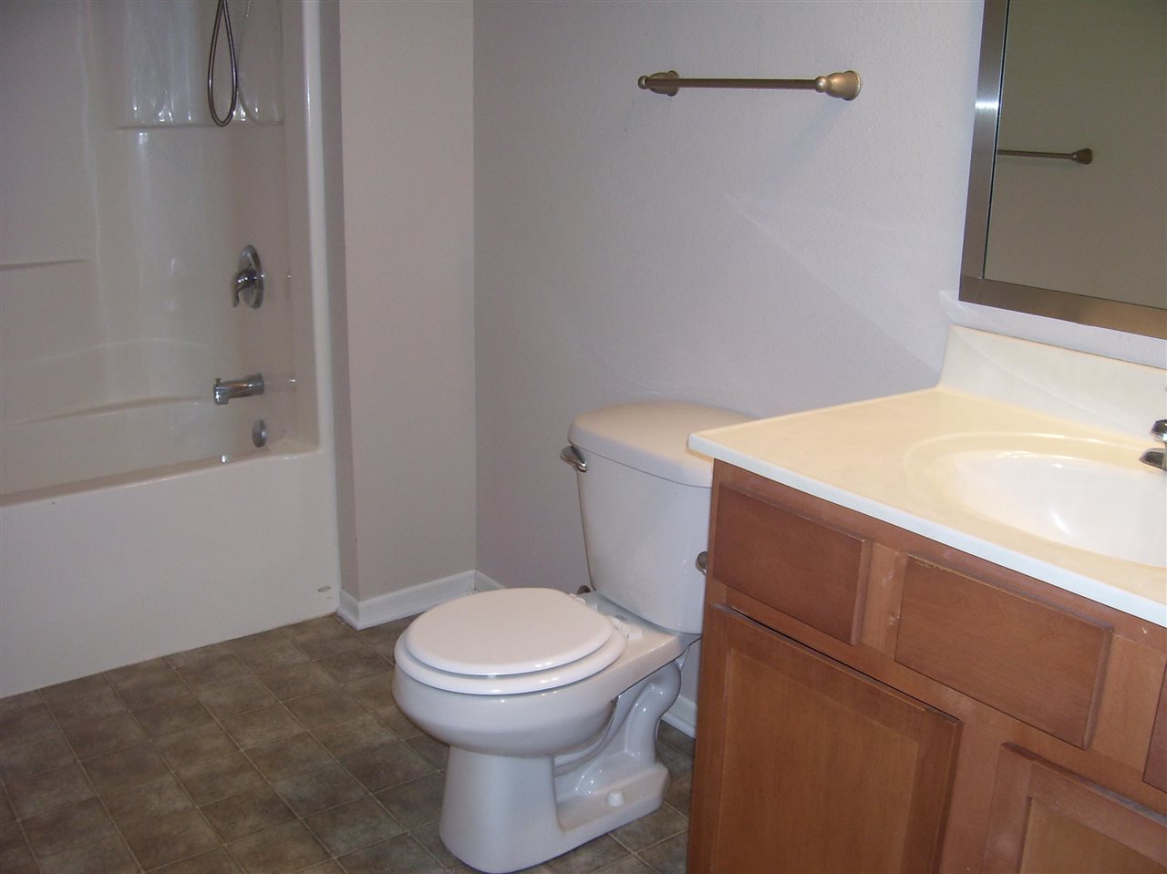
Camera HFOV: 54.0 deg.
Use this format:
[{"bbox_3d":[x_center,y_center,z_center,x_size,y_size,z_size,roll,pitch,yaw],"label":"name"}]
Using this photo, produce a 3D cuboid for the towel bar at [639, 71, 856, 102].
[{"bbox_3d":[0.278,-0.641,2.080,0.082,0.050,0.507,-10,20,-36],"label":"towel bar"}]

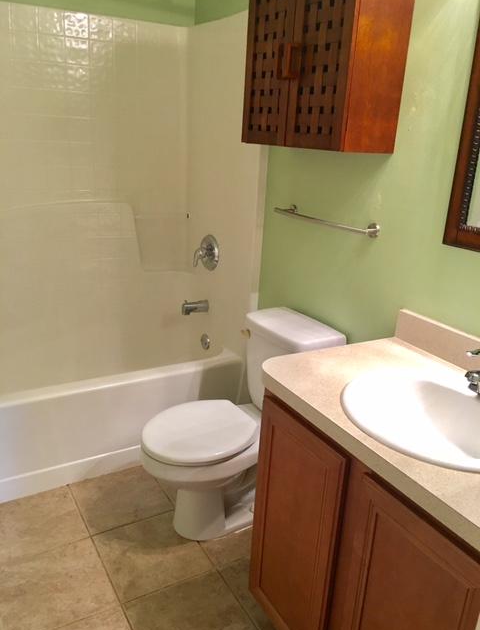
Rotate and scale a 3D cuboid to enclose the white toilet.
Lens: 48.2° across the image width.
[{"bbox_3d":[-0.037,0.422,2.000,0.700,0.740,0.380,-9,23,-32],"label":"white toilet"}]

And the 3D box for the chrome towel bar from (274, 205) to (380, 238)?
[{"bbox_3d":[0.292,-0.341,1.906,0.072,0.050,0.505,-8,22,-29],"label":"chrome towel bar"}]

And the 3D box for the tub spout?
[{"bbox_3d":[-0.226,-0.041,2.763,0.146,0.076,0.060,-8,22,-29],"label":"tub spout"}]

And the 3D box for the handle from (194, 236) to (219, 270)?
[{"bbox_3d":[-0.188,-0.307,2.686,0.090,0.180,0.180,-8,22,-29],"label":"handle"}]

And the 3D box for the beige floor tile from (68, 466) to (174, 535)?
[{"bbox_3d":[-0.479,0.739,2.164,0.330,0.010,0.328,-8,22,-29],"label":"beige floor tile"}]

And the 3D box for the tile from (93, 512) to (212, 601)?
[{"bbox_3d":[-0.312,0.840,1.897,0.330,0.010,0.332,-8,22,-29],"label":"tile"}]

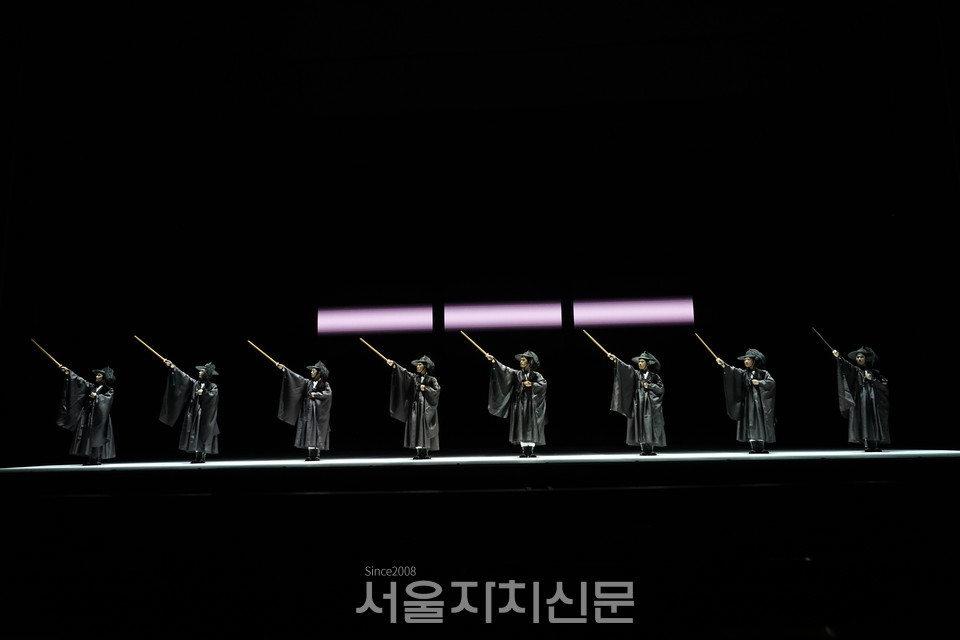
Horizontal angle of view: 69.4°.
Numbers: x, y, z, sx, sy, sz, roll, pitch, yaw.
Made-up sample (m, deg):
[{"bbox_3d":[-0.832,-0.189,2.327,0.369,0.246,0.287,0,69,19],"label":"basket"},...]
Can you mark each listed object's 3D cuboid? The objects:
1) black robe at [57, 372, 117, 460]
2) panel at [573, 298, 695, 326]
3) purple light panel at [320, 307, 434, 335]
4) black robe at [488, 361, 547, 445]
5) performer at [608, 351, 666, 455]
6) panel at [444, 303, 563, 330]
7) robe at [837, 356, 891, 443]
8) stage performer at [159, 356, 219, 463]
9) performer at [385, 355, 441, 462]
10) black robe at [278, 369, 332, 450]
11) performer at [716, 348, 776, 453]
[{"bbox_3d":[-7.323,1.774,12.930,1.037,1.629,0.600,-4,-9,16],"label":"black robe"},{"bbox_3d":[4.367,-0.221,19.728,3.375,0.746,0.120,-2,-8,4],"label":"panel"},{"bbox_3d":[-3.060,-0.009,20.214,3.392,0.752,0.120,-2,-8,4],"label":"purple light panel"},{"bbox_3d":[0.680,1.486,12.422,0.998,1.524,0.580,-4,-9,18],"label":"black robe"},{"bbox_3d":[2.793,1.474,12.284,0.993,1.839,0.620,-5,-10,24],"label":"performer"},{"bbox_3d":[0.655,-0.120,19.972,3.380,0.747,0.120,-2,-8,4],"label":"panel"},{"bbox_3d":[6.539,1.376,11.828,0.800,1.452,0.620,-7,-10,33],"label":"robe"},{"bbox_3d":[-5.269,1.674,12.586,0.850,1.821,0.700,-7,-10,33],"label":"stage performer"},{"bbox_3d":[-1.191,1.572,12.543,0.929,1.866,0.620,-5,-10,22],"label":"performer"},{"bbox_3d":[-3.192,1.630,12.671,0.943,1.489,0.580,-5,-10,20],"label":"black robe"},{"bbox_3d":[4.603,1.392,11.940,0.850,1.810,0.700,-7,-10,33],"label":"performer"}]

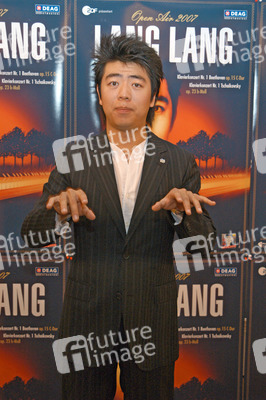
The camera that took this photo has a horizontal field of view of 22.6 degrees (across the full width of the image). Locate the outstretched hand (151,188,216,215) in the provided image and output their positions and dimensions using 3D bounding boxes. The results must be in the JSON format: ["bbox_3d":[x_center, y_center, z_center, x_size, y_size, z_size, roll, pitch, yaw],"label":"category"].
[{"bbox_3d":[0.126,0.005,1.660,0.158,0.072,0.155,0,6,-6],"label":"outstretched hand"}]

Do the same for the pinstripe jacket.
[{"bbox_3d":[-0.046,0.158,2.000,0.570,0.740,0.420,1,7,0],"label":"pinstripe jacket"}]

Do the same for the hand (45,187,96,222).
[{"bbox_3d":[-0.153,0.014,1.660,0.122,0.083,0.160,0,6,-6],"label":"hand"}]

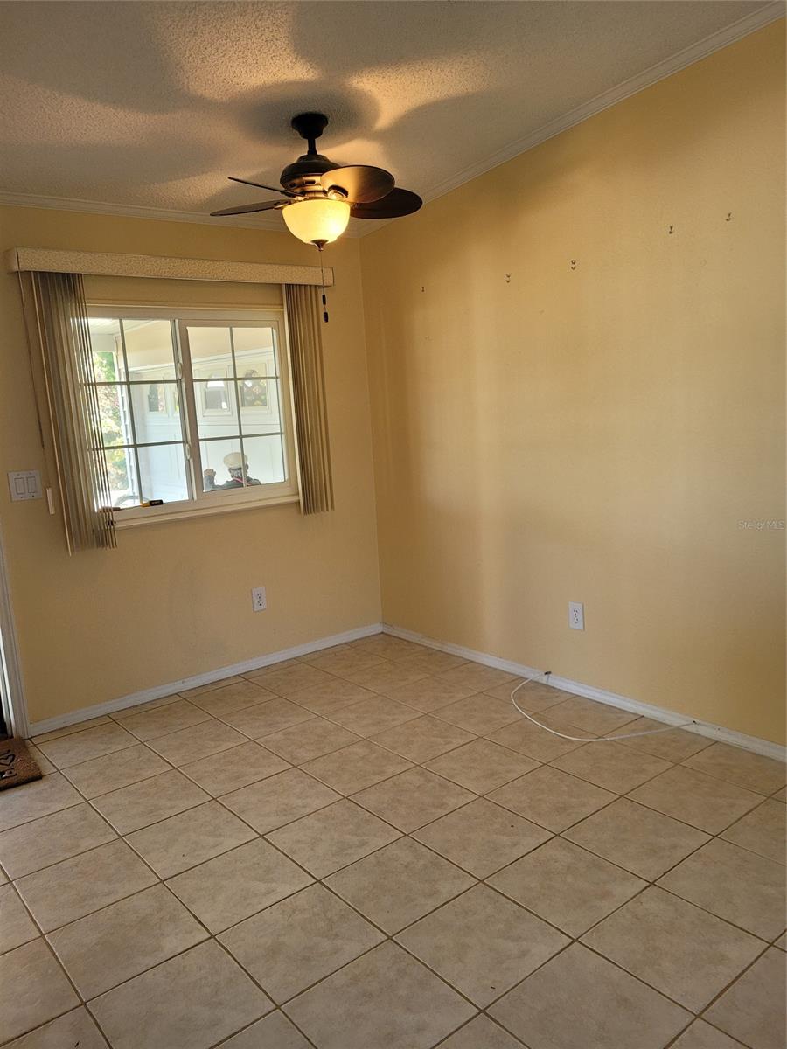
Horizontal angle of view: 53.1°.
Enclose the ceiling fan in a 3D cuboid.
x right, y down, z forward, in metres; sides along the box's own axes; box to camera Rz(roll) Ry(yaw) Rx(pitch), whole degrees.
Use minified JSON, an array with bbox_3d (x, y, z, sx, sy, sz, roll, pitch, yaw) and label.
[{"bbox_3d":[-0.286,-1.231,2.857,0.890,0.440,0.890,-11,12,-38],"label":"ceiling fan"}]

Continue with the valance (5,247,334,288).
[{"bbox_3d":[-0.932,-1.153,3.593,1.500,0.092,0.138,-11,12,-38],"label":"valance"}]

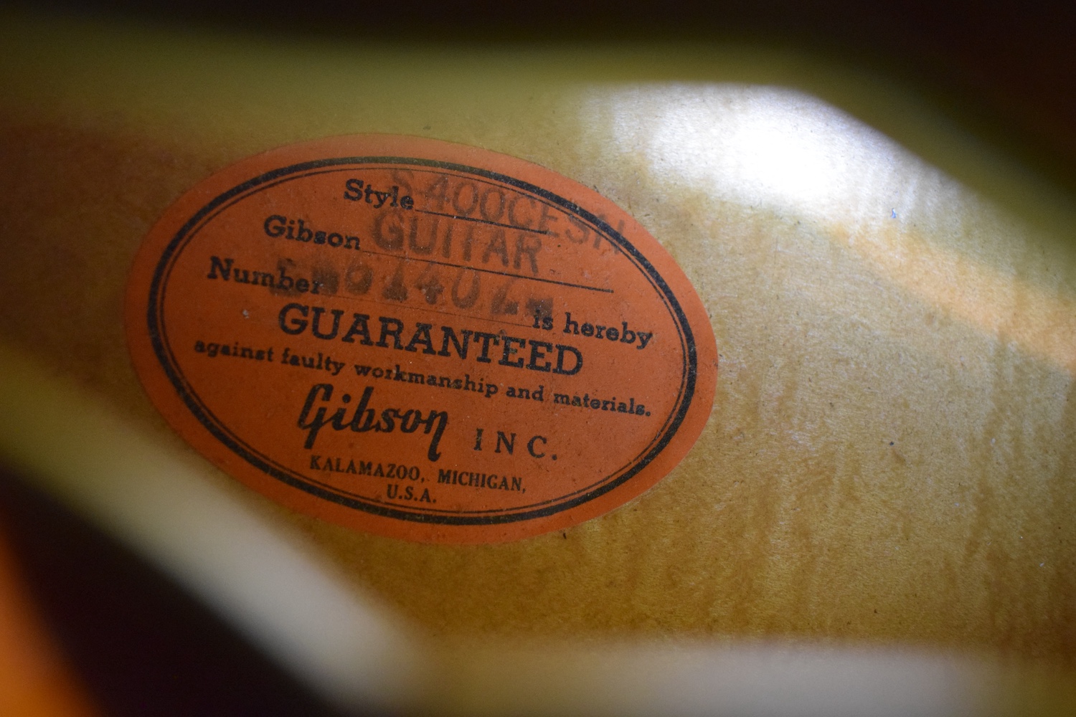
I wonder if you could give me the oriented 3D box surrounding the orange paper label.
[{"bbox_3d":[-0.015,-0.004,0.144,0.087,0.001,0.060,9,77,-10],"label":"orange paper label"}]

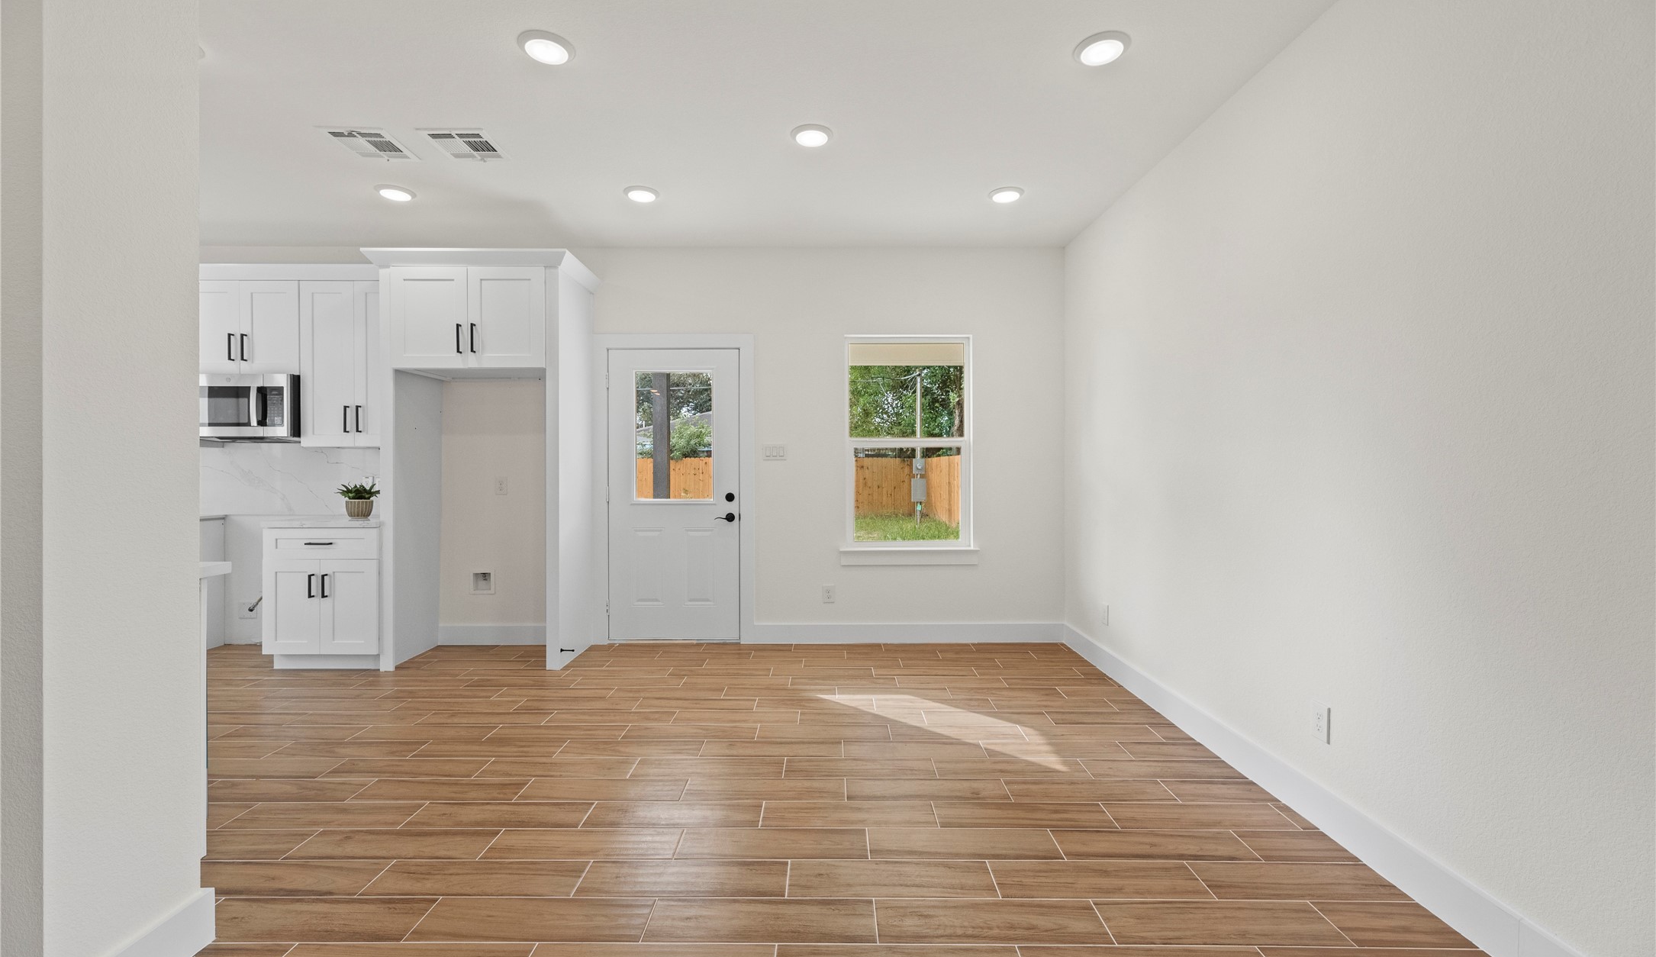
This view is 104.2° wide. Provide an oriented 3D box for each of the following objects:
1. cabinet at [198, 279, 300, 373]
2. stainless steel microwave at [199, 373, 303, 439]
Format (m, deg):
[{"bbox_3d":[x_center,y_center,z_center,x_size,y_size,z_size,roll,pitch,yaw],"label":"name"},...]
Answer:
[{"bbox_3d":[-3.756,-0.964,4.277,0.767,0.602,0.327,0,1,0],"label":"cabinet"},{"bbox_3d":[-3.770,-0.450,4.260,0.756,0.420,0.400,0,0,0],"label":"stainless steel microwave"}]

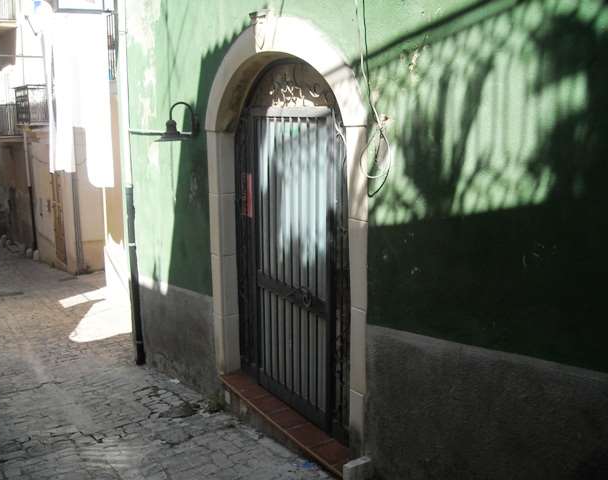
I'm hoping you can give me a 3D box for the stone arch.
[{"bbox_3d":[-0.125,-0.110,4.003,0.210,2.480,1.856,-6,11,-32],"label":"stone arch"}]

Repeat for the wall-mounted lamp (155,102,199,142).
[{"bbox_3d":[-0.940,-0.863,4.726,0.316,0.289,0.263,-6,11,-32],"label":"wall-mounted lamp"}]

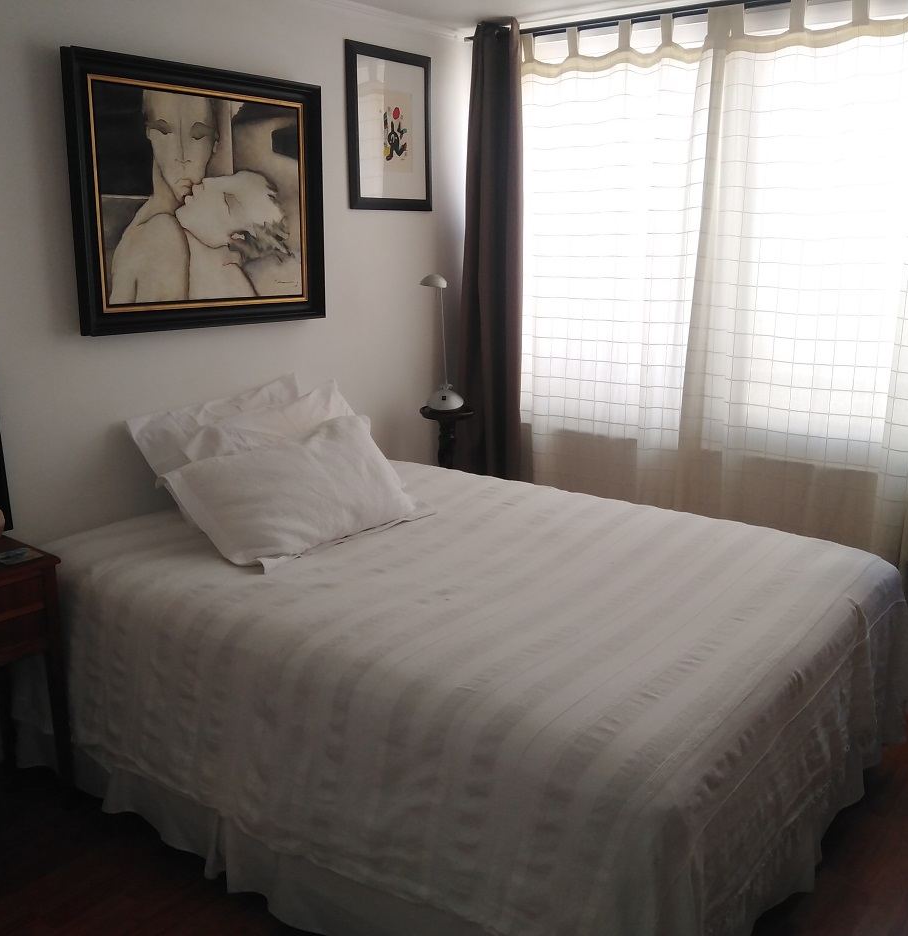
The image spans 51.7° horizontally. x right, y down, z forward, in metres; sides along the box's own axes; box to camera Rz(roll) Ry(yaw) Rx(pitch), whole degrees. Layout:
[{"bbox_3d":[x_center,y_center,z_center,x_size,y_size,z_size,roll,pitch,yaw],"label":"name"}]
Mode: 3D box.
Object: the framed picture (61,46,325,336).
[{"bbox_3d":[-0.756,-0.831,2.928,0.060,0.769,0.899,13,19,37],"label":"framed picture"}]

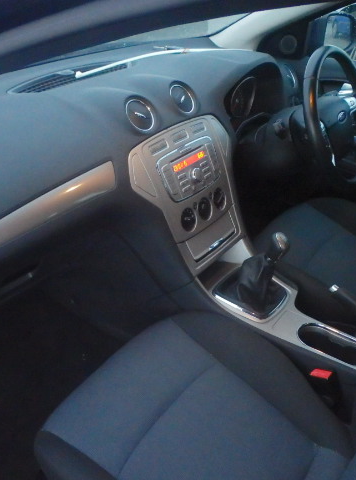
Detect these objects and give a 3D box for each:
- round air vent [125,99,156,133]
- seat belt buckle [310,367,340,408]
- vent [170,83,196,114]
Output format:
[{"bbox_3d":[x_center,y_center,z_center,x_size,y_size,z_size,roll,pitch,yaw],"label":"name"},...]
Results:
[{"bbox_3d":[-0.091,-0.284,1.195,0.030,0.084,0.084,-23,9,46],"label":"round air vent"},{"bbox_3d":[0.320,0.314,1.091,0.050,0.090,0.030,-7,20,43],"label":"seat belt buckle"},{"bbox_3d":[0.007,-0.350,1.306,0.030,0.084,0.084,-23,9,46],"label":"vent"}]

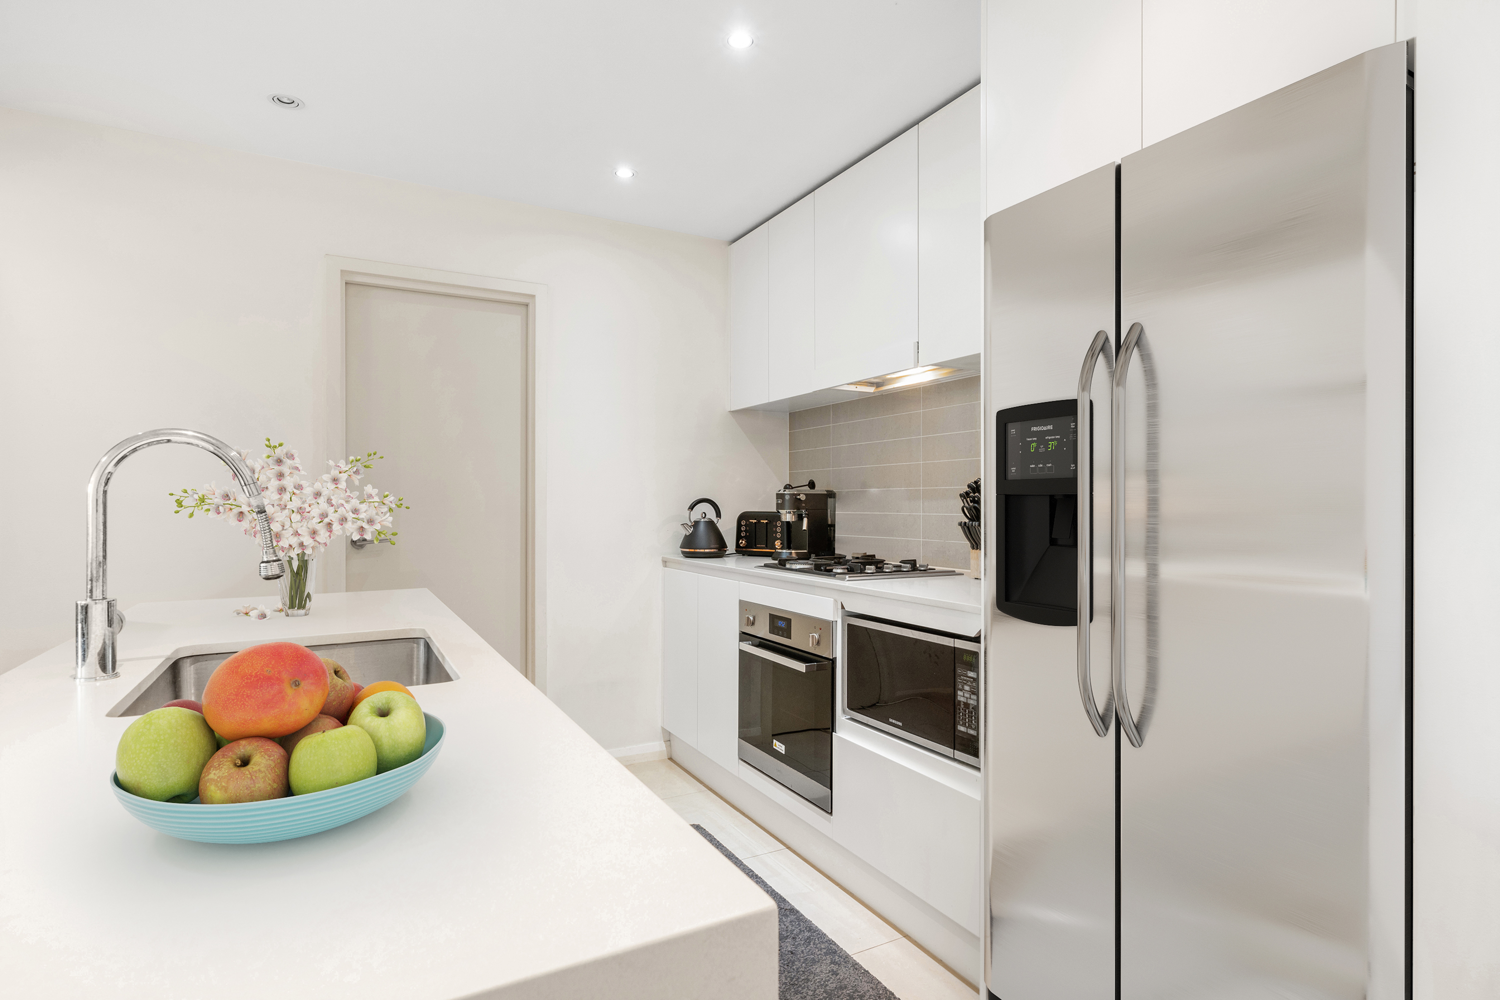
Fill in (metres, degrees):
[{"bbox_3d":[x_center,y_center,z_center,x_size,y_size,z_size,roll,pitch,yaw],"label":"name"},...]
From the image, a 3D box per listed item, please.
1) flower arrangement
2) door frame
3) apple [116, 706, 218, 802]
[{"bbox_3d":[-1.031,0.065,1.644,0.460,0.404,0.370,0,0,-30],"label":"flower arrangement"},{"bbox_3d":[-1.215,0.157,2.790,0.800,2.085,0.120,0,0,-28],"label":"door frame"},{"bbox_3d":[-0.494,0.215,0.600,0.074,0.073,0.074,0,0,0],"label":"apple"}]

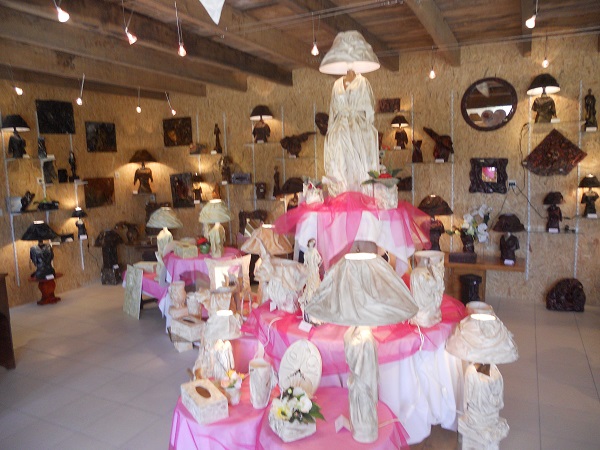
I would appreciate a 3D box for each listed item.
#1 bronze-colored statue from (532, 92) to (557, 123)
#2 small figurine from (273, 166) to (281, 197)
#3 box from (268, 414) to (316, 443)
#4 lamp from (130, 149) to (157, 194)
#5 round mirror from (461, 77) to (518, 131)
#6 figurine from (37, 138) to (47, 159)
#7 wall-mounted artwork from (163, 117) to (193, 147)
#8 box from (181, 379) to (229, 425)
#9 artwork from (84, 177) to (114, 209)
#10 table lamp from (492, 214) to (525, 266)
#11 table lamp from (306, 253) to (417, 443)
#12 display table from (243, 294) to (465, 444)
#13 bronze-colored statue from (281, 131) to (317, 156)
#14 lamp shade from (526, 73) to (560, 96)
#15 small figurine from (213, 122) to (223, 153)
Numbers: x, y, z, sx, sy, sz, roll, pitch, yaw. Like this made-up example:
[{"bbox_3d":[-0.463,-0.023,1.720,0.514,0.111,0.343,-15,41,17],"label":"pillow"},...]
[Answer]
[{"bbox_3d":[2.410,-1.141,4.613,0.230,0.265,0.150,2,9,26],"label":"bronze-colored statue"},{"bbox_3d":[-0.299,-0.561,6.036,0.095,0.380,0.095,0,7,17],"label":"small figurine"},{"bbox_3d":[-0.034,0.909,2.196,0.165,0.093,0.160,-6,9,-29],"label":"box"},{"bbox_3d":[-2.294,-0.784,6.860,0.380,0.660,0.370,-4,7,-19],"label":"lamp"},{"bbox_3d":[1.999,-1.274,4.931,0.555,0.550,0.040,1,8,26],"label":"round mirror"},{"bbox_3d":[-2.957,-0.882,5.380,0.060,0.233,0.075,2,9,26],"label":"figurine"},{"bbox_3d":[-1.765,-1.343,6.775,0.500,0.390,0.030,1,8,26],"label":"wall-mounted artwork"},{"bbox_3d":[-0.434,0.799,2.130,0.128,0.079,0.235,-6,9,-31],"label":"box"},{"bbox_3d":[-2.881,-0.461,6.747,0.035,0.415,0.500,2,8,26],"label":"artwork"},{"bbox_3d":[2.111,0.157,4.739,0.320,0.525,0.310,1,8,26],"label":"table lamp"},{"bbox_3d":[0.244,0.481,1.795,0.423,0.730,0.423,1,8,17],"label":"table lamp"},{"bbox_3d":[0.386,0.856,3.278,1.392,0.630,1.392,2,8,26],"label":"display table"},{"bbox_3d":[-0.019,-1.037,6.030,0.490,0.290,0.180,2,8,26],"label":"bronze-colored statue"},{"bbox_3d":[2.451,-1.415,4.712,0.330,0.215,0.330,2,8,26],"label":"lamp shade"},{"bbox_3d":[-1.112,-1.166,6.346,0.095,0.400,0.090,2,9,26],"label":"small figurine"}]

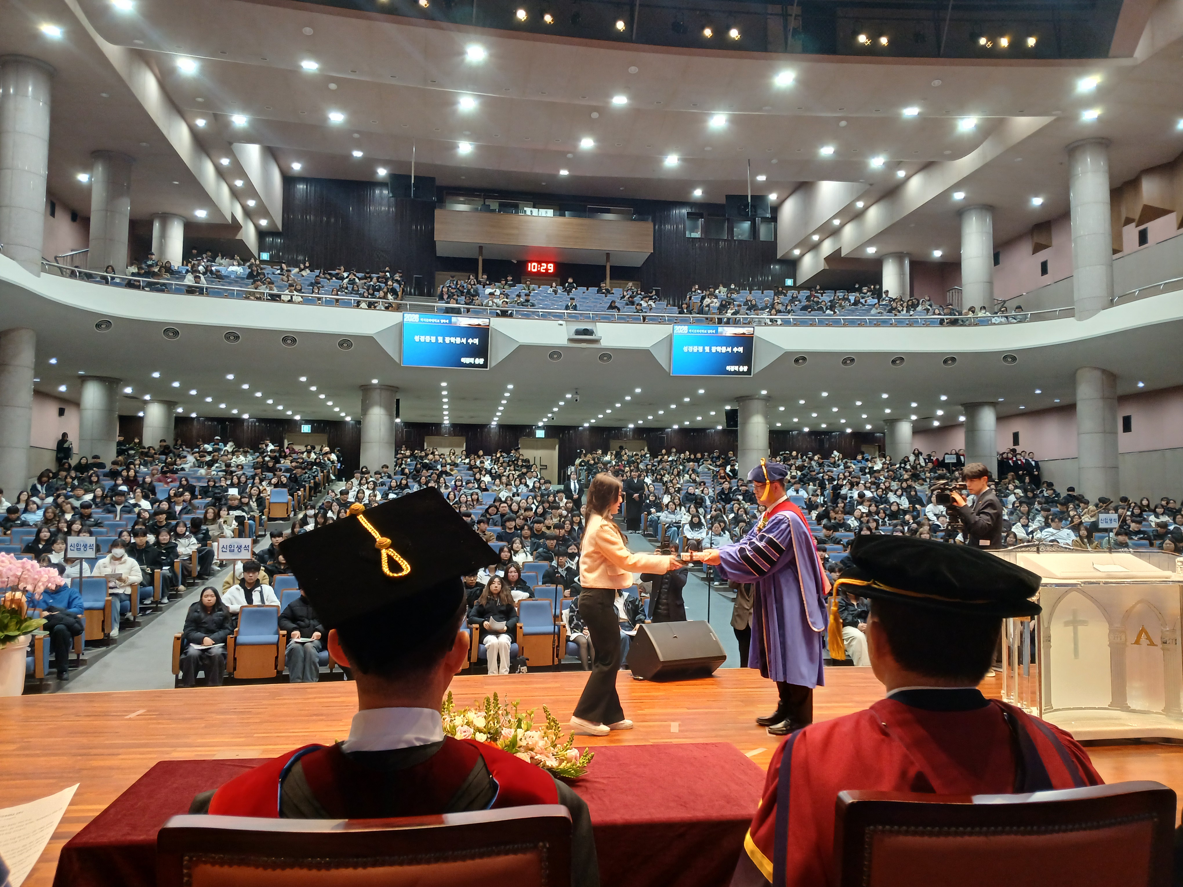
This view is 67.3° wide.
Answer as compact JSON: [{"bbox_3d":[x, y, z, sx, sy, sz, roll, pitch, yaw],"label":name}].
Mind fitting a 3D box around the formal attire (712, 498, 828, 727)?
[{"bbox_3d":[1.181,1.094,5.838,0.710,1.430,0.580,1,-4,-10],"label":"formal attire"}]

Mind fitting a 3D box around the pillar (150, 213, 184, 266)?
[{"bbox_3d":[-15.013,-6.655,31.473,1.050,2.620,1.050,1,-4,-9],"label":"pillar"}]

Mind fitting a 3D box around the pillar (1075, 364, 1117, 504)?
[{"bbox_3d":[14.447,0.202,25.313,1.030,4.600,1.030,1,-4,-9],"label":"pillar"}]

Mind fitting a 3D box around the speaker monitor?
[{"bbox_3d":[0.725,1.739,7.504,0.675,0.440,0.550,3,-5,-30],"label":"speaker monitor"}]

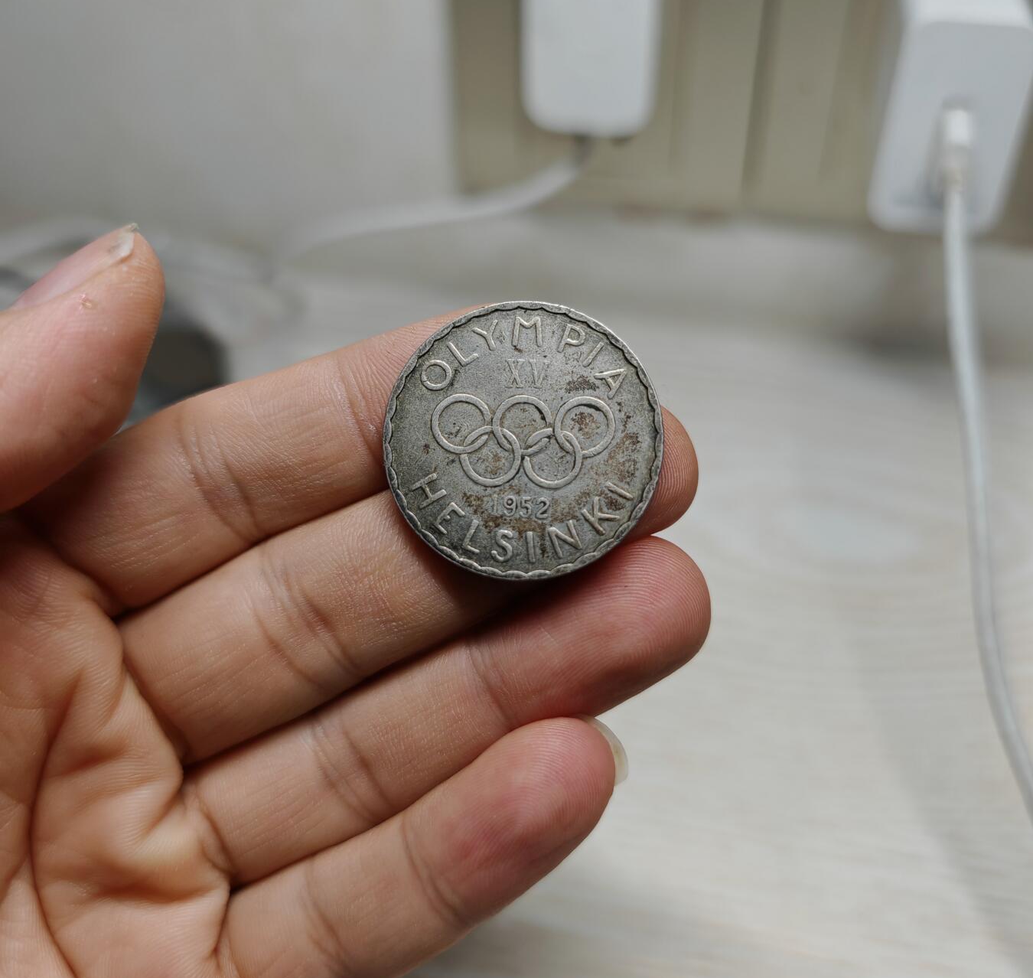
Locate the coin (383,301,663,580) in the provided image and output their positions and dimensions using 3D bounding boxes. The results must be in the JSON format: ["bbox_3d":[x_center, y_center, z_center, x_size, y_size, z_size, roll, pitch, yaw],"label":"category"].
[{"bbox_3d":[0.001,-0.005,0.123,0.032,0.032,0.002,1,3,0],"label":"coin"}]

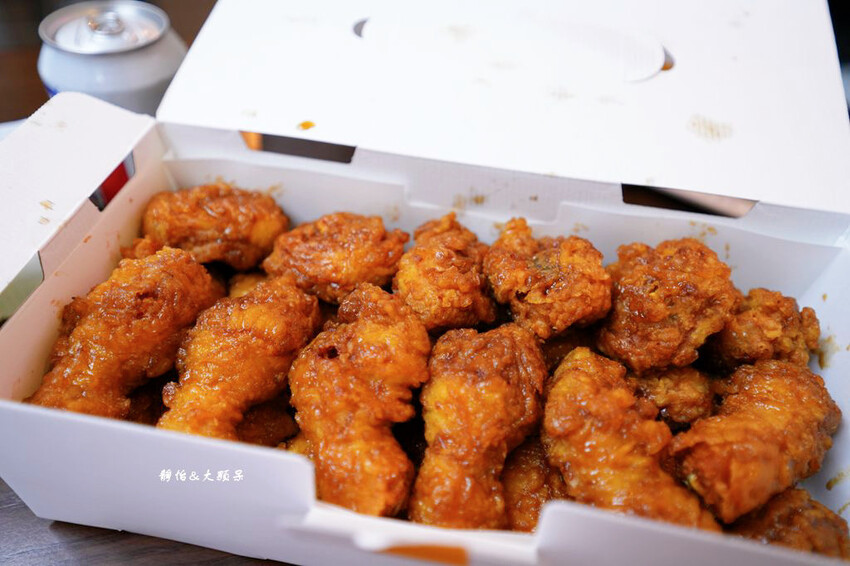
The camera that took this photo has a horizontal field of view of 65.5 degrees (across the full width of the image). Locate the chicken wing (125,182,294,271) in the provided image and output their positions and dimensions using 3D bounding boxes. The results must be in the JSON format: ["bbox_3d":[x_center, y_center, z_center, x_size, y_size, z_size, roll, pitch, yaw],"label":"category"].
[{"bbox_3d":[-0.098,-0.027,0.311,0.077,0.040,0.042,10,46,7],"label":"chicken wing"}]

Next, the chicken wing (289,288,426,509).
[{"bbox_3d":[-0.024,0.042,0.246,0.049,0.044,0.090,2,62,0],"label":"chicken wing"}]

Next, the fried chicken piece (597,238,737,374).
[{"bbox_3d":[0.098,0.009,0.276,0.056,0.050,0.066,30,61,24],"label":"fried chicken piece"}]

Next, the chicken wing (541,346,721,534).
[{"bbox_3d":[0.067,0.057,0.235,0.044,0.041,0.083,-24,65,-24],"label":"chicken wing"}]

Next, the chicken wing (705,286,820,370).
[{"bbox_3d":[0.140,0.022,0.275,0.050,0.040,0.045,6,46,3],"label":"chicken wing"}]

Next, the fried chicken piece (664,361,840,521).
[{"bbox_3d":[0.120,0.054,0.235,0.072,0.041,0.044,-39,58,-19],"label":"fried chicken piece"}]

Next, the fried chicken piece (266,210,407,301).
[{"bbox_3d":[-0.038,-0.012,0.298,0.065,0.039,0.042,-13,48,-15],"label":"fried chicken piece"}]

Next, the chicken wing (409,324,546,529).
[{"bbox_3d":[0.018,0.048,0.242,0.046,0.044,0.085,11,62,8],"label":"chicken wing"}]

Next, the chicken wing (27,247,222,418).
[{"bbox_3d":[-0.118,0.019,0.264,0.047,0.043,0.092,24,63,19],"label":"chicken wing"}]

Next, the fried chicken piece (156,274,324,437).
[{"bbox_3d":[-0.071,0.028,0.257,0.044,0.041,0.083,25,64,21],"label":"fried chicken piece"}]

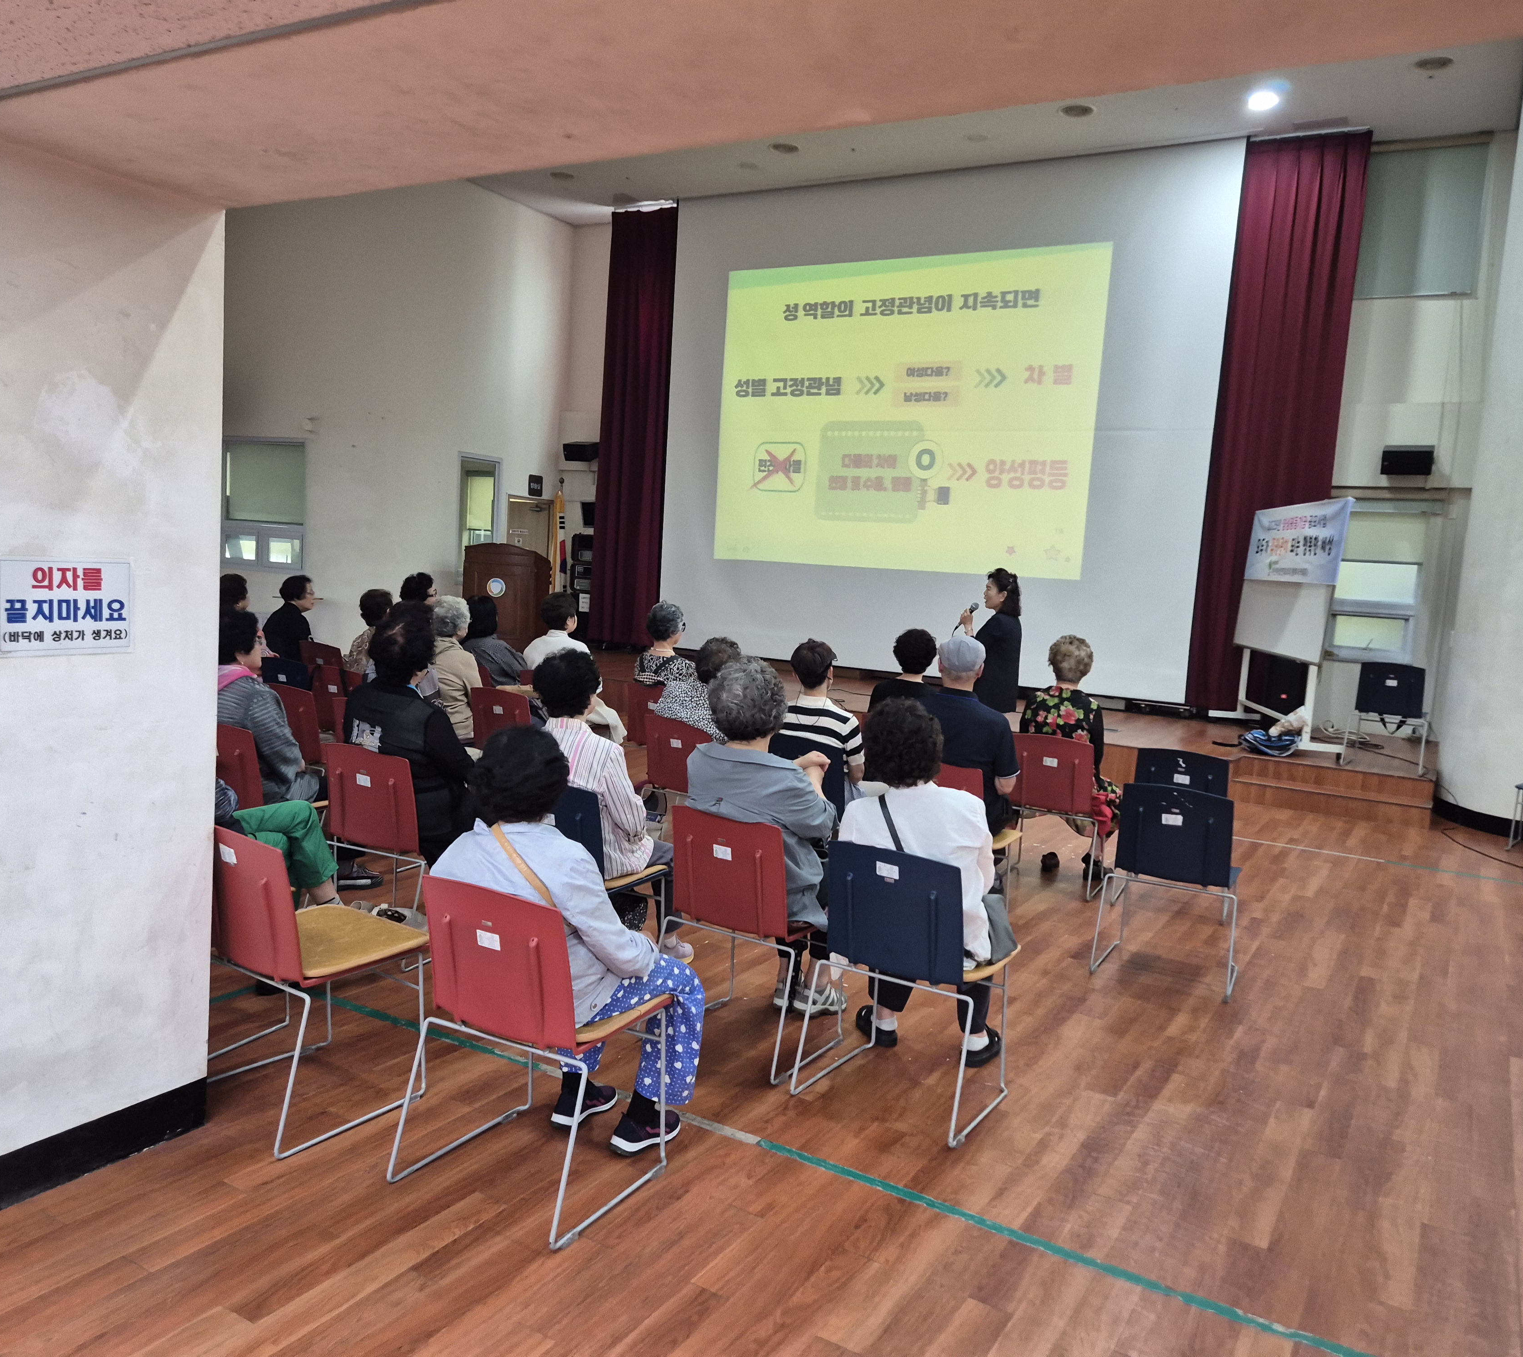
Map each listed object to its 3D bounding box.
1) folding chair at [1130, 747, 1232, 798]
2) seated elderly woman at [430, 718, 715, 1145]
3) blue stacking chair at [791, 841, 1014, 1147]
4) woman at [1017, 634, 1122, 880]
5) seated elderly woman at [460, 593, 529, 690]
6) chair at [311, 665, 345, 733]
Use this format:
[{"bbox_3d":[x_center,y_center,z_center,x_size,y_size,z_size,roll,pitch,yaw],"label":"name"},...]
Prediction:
[{"bbox_3d":[2.087,0.726,5.958,0.518,0.781,0.528,6,6,26],"label":"folding chair"},{"bbox_3d":[-0.485,0.693,3.169,0.530,1.165,0.660,7,7,33],"label":"seated elderly woman"},{"bbox_3d":[0.476,0.882,3.690,0.515,0.800,0.510,7,7,32],"label":"blue stacking chair"},{"bbox_3d":[1.628,0.415,6.206,0.510,1.279,0.666,6,6,25],"label":"woman"},{"bbox_3d":[-1.705,0.062,7.966,0.480,1.219,0.672,7,7,29],"label":"seated elderly woman"},{"bbox_3d":[-2.354,0.320,7.046,0.497,0.784,0.490,6,6,25],"label":"chair"}]

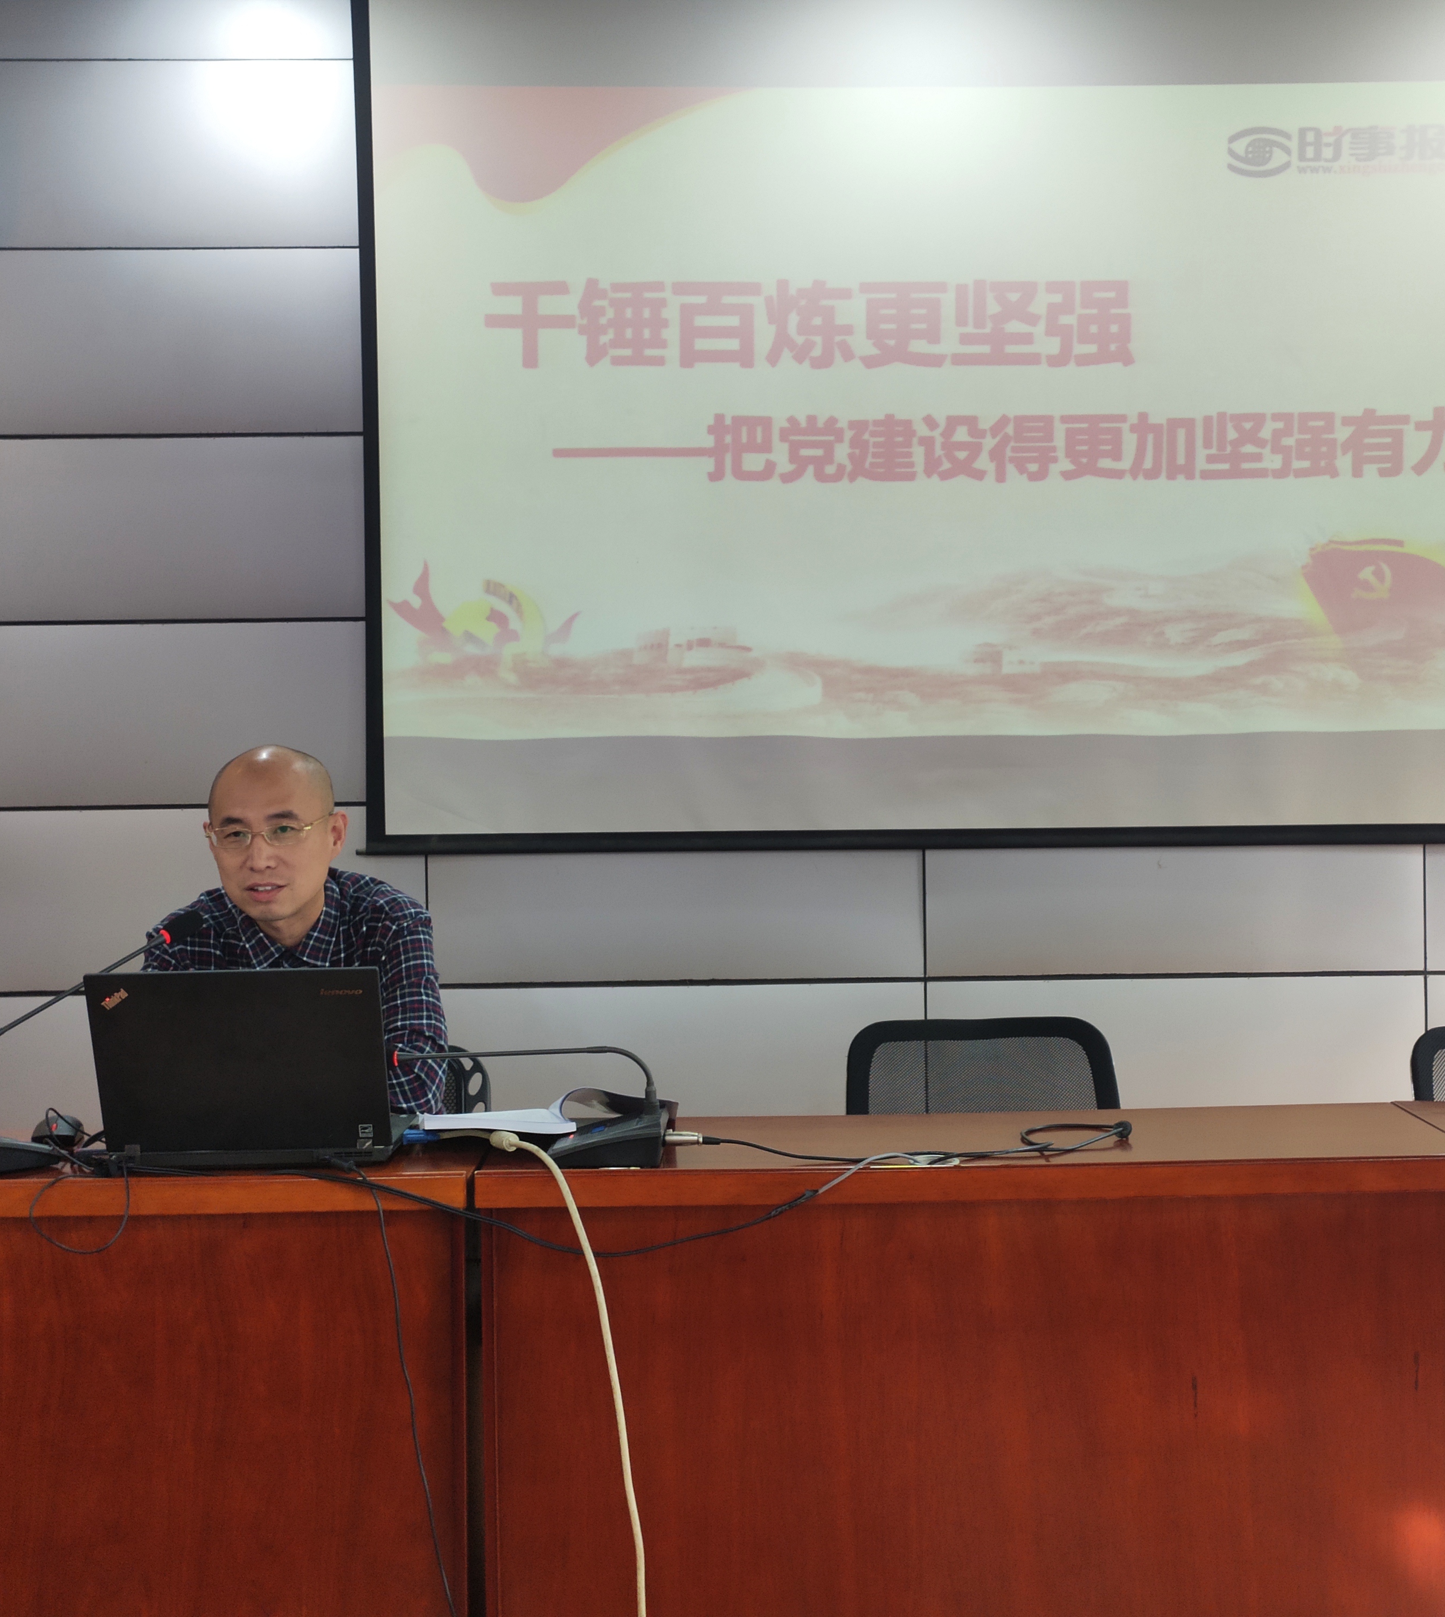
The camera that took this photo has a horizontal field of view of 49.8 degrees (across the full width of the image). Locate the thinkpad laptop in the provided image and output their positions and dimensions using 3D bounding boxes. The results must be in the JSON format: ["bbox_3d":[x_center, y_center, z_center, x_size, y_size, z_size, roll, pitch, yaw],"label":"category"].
[{"bbox_3d":[-0.561,0.301,1.936,0.340,0.243,0.280,-1,1,1],"label":"thinkpad laptop"}]

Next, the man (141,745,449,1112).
[{"bbox_3d":[-0.620,0.541,2.280,0.490,1.267,0.700,-1,1,-2],"label":"man"}]

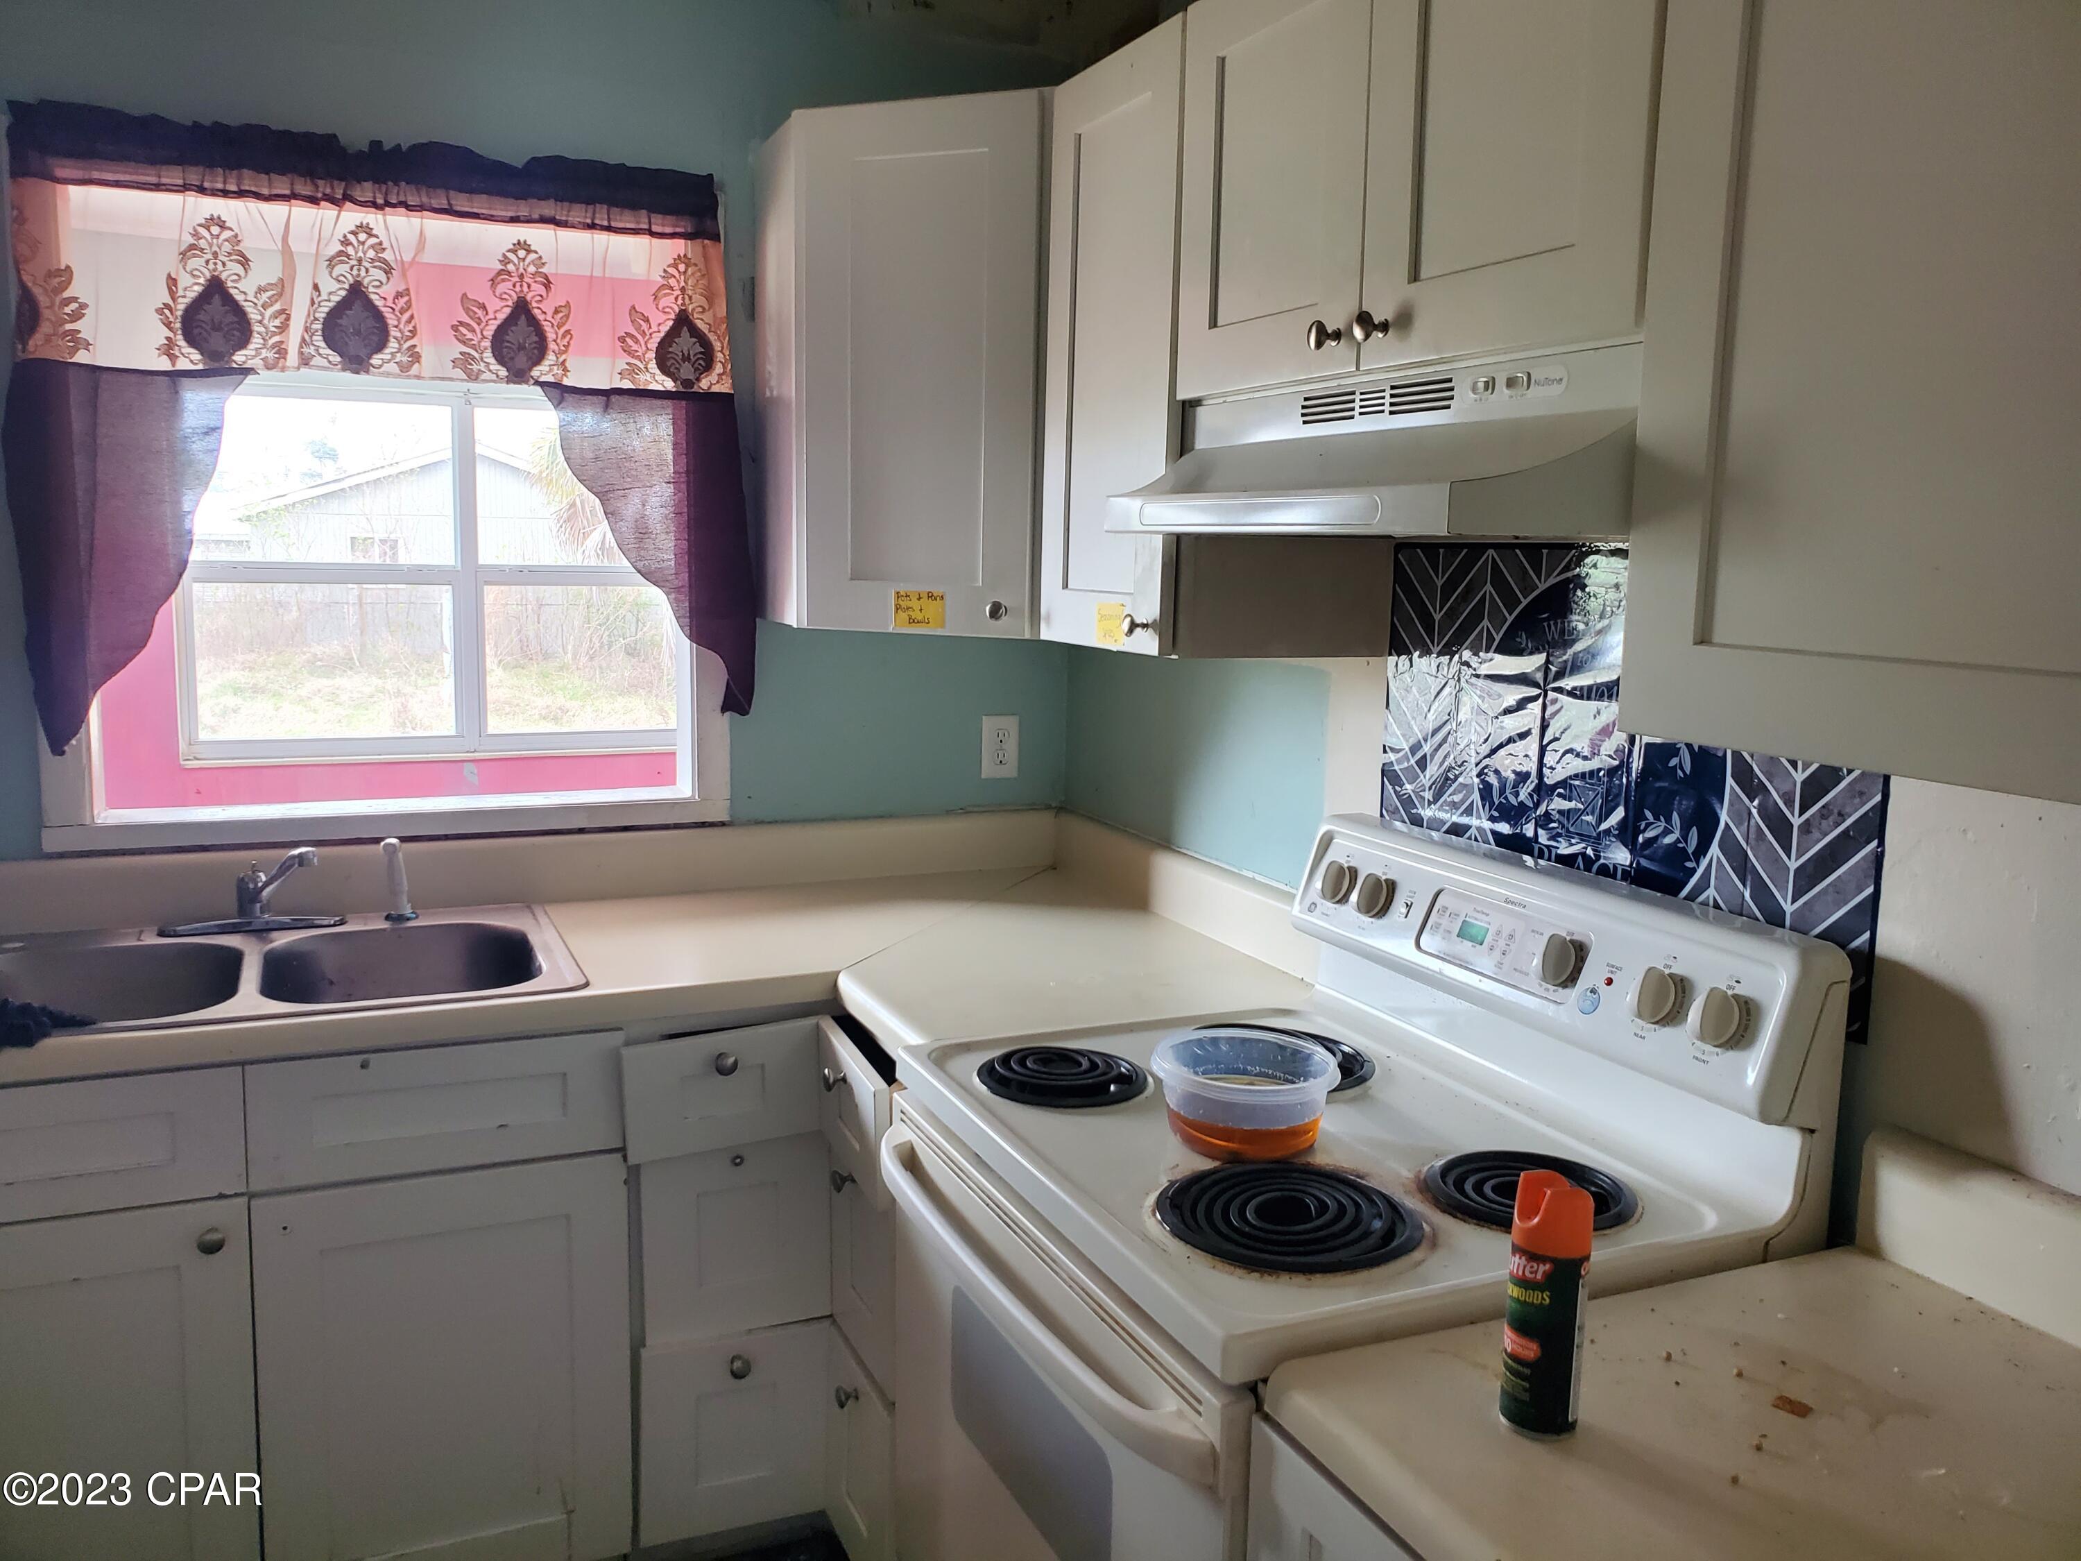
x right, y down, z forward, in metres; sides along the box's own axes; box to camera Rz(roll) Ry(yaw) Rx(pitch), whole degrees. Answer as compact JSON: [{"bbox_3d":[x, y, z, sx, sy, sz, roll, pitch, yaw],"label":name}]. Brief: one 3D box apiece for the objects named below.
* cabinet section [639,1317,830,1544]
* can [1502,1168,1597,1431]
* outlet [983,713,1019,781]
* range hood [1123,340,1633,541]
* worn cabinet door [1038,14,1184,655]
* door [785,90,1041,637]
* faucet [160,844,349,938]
[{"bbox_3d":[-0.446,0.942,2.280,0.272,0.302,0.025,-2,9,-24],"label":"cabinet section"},{"bbox_3d":[0.357,0.368,1.102,0.053,0.176,0.053,-1,8,-18],"label":"can"},{"bbox_3d":[-0.073,-0.062,2.958,0.071,0.116,0.010,-2,9,-24],"label":"outlet"},{"bbox_3d":[0.407,-0.329,1.621,0.440,0.158,0.760,-2,9,-24],"label":"range hood"},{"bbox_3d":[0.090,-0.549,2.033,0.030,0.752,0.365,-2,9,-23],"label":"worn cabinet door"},{"bbox_3d":[-0.187,-0.604,2.321,0.390,0.767,0.025,4,9,21],"label":"door"},{"bbox_3d":[-1.179,0.157,2.333,0.258,0.147,0.220,-3,9,-31],"label":"faucet"}]

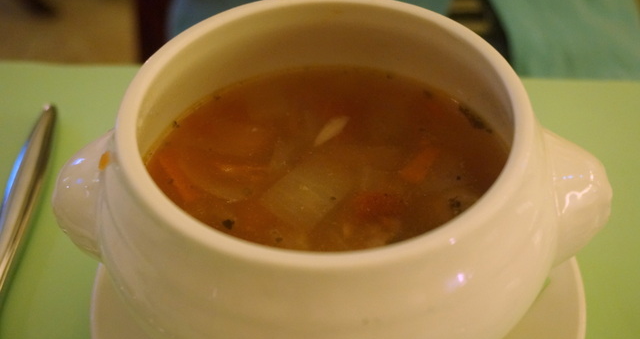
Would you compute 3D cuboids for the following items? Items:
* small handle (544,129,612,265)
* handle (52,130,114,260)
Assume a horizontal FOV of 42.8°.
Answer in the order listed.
[{"bbox_3d":[0.076,0.008,0.251,0.023,0.040,0.040,-1,45,0],"label":"small handle"},{"bbox_3d":[-0.072,0.008,0.248,0.023,0.040,0.040,-1,45,0],"label":"handle"}]

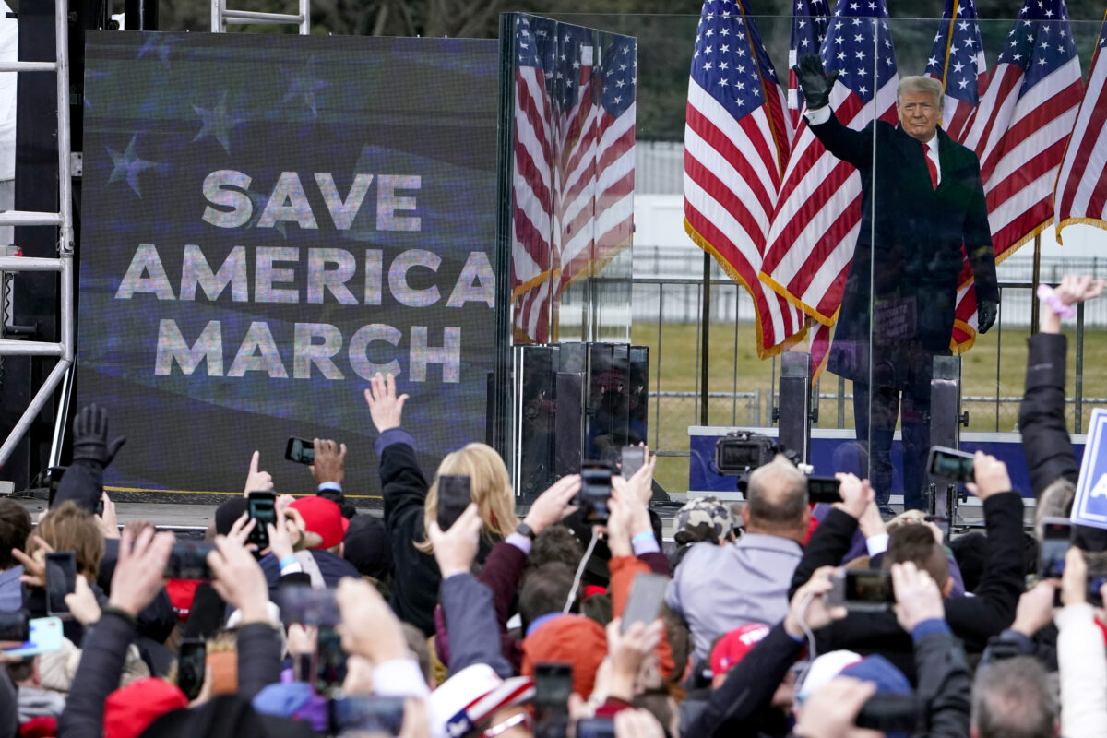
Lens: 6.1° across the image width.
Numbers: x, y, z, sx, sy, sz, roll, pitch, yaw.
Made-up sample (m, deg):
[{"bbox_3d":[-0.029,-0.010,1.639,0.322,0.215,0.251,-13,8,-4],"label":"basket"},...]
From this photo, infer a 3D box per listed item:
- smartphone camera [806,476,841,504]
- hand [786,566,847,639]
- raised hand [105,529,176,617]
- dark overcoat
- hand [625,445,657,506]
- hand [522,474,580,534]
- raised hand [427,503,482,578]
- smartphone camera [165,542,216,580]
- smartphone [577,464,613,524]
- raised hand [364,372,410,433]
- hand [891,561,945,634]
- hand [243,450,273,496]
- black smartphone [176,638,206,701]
[{"bbox_3d":[0.805,0.356,30.500,0.152,0.075,0.010,1,1,0],"label":"smartphone camera"},{"bbox_3d":[0.559,0.496,22.200,0.095,0.155,0.095,-2,3,-41],"label":"hand"},{"bbox_3d":[-0.862,0.425,21.700,0.120,0.185,0.085,16,-6,11],"label":"raised hand"},{"bbox_3d":[1.520,-0.515,45.000,0.820,1.180,0.450,0,2,-3],"label":"dark overcoat"},{"bbox_3d":[0.260,0.315,31.000,0.090,0.190,0.075,-2,3,-37],"label":"hand"},{"bbox_3d":[0.001,0.344,26.300,0.090,0.180,0.080,37,-14,32],"label":"hand"},{"bbox_3d":[-0.234,0.403,24.500,0.120,0.178,0.085,1,1,0],"label":"raised hand"},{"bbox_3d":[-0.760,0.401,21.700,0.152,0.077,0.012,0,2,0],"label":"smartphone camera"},{"bbox_3d":[0.117,0.333,27.700,0.078,0.157,0.012,0,2,0],"label":"smartphone"},{"bbox_3d":[-0.495,0.102,30.700,0.130,0.180,0.060,0,2,0],"label":"raised hand"},{"bbox_3d":[0.772,0.483,22.000,0.108,0.155,0.090,-10,-6,-16],"label":"hand"},{"bbox_3d":[-0.896,0.320,31.500,0.092,0.150,0.075,0,2,0],"label":"hand"},{"bbox_3d":[-0.891,0.739,25.500,0.075,0.152,0.010,-3,-4,-5],"label":"black smartphone"}]

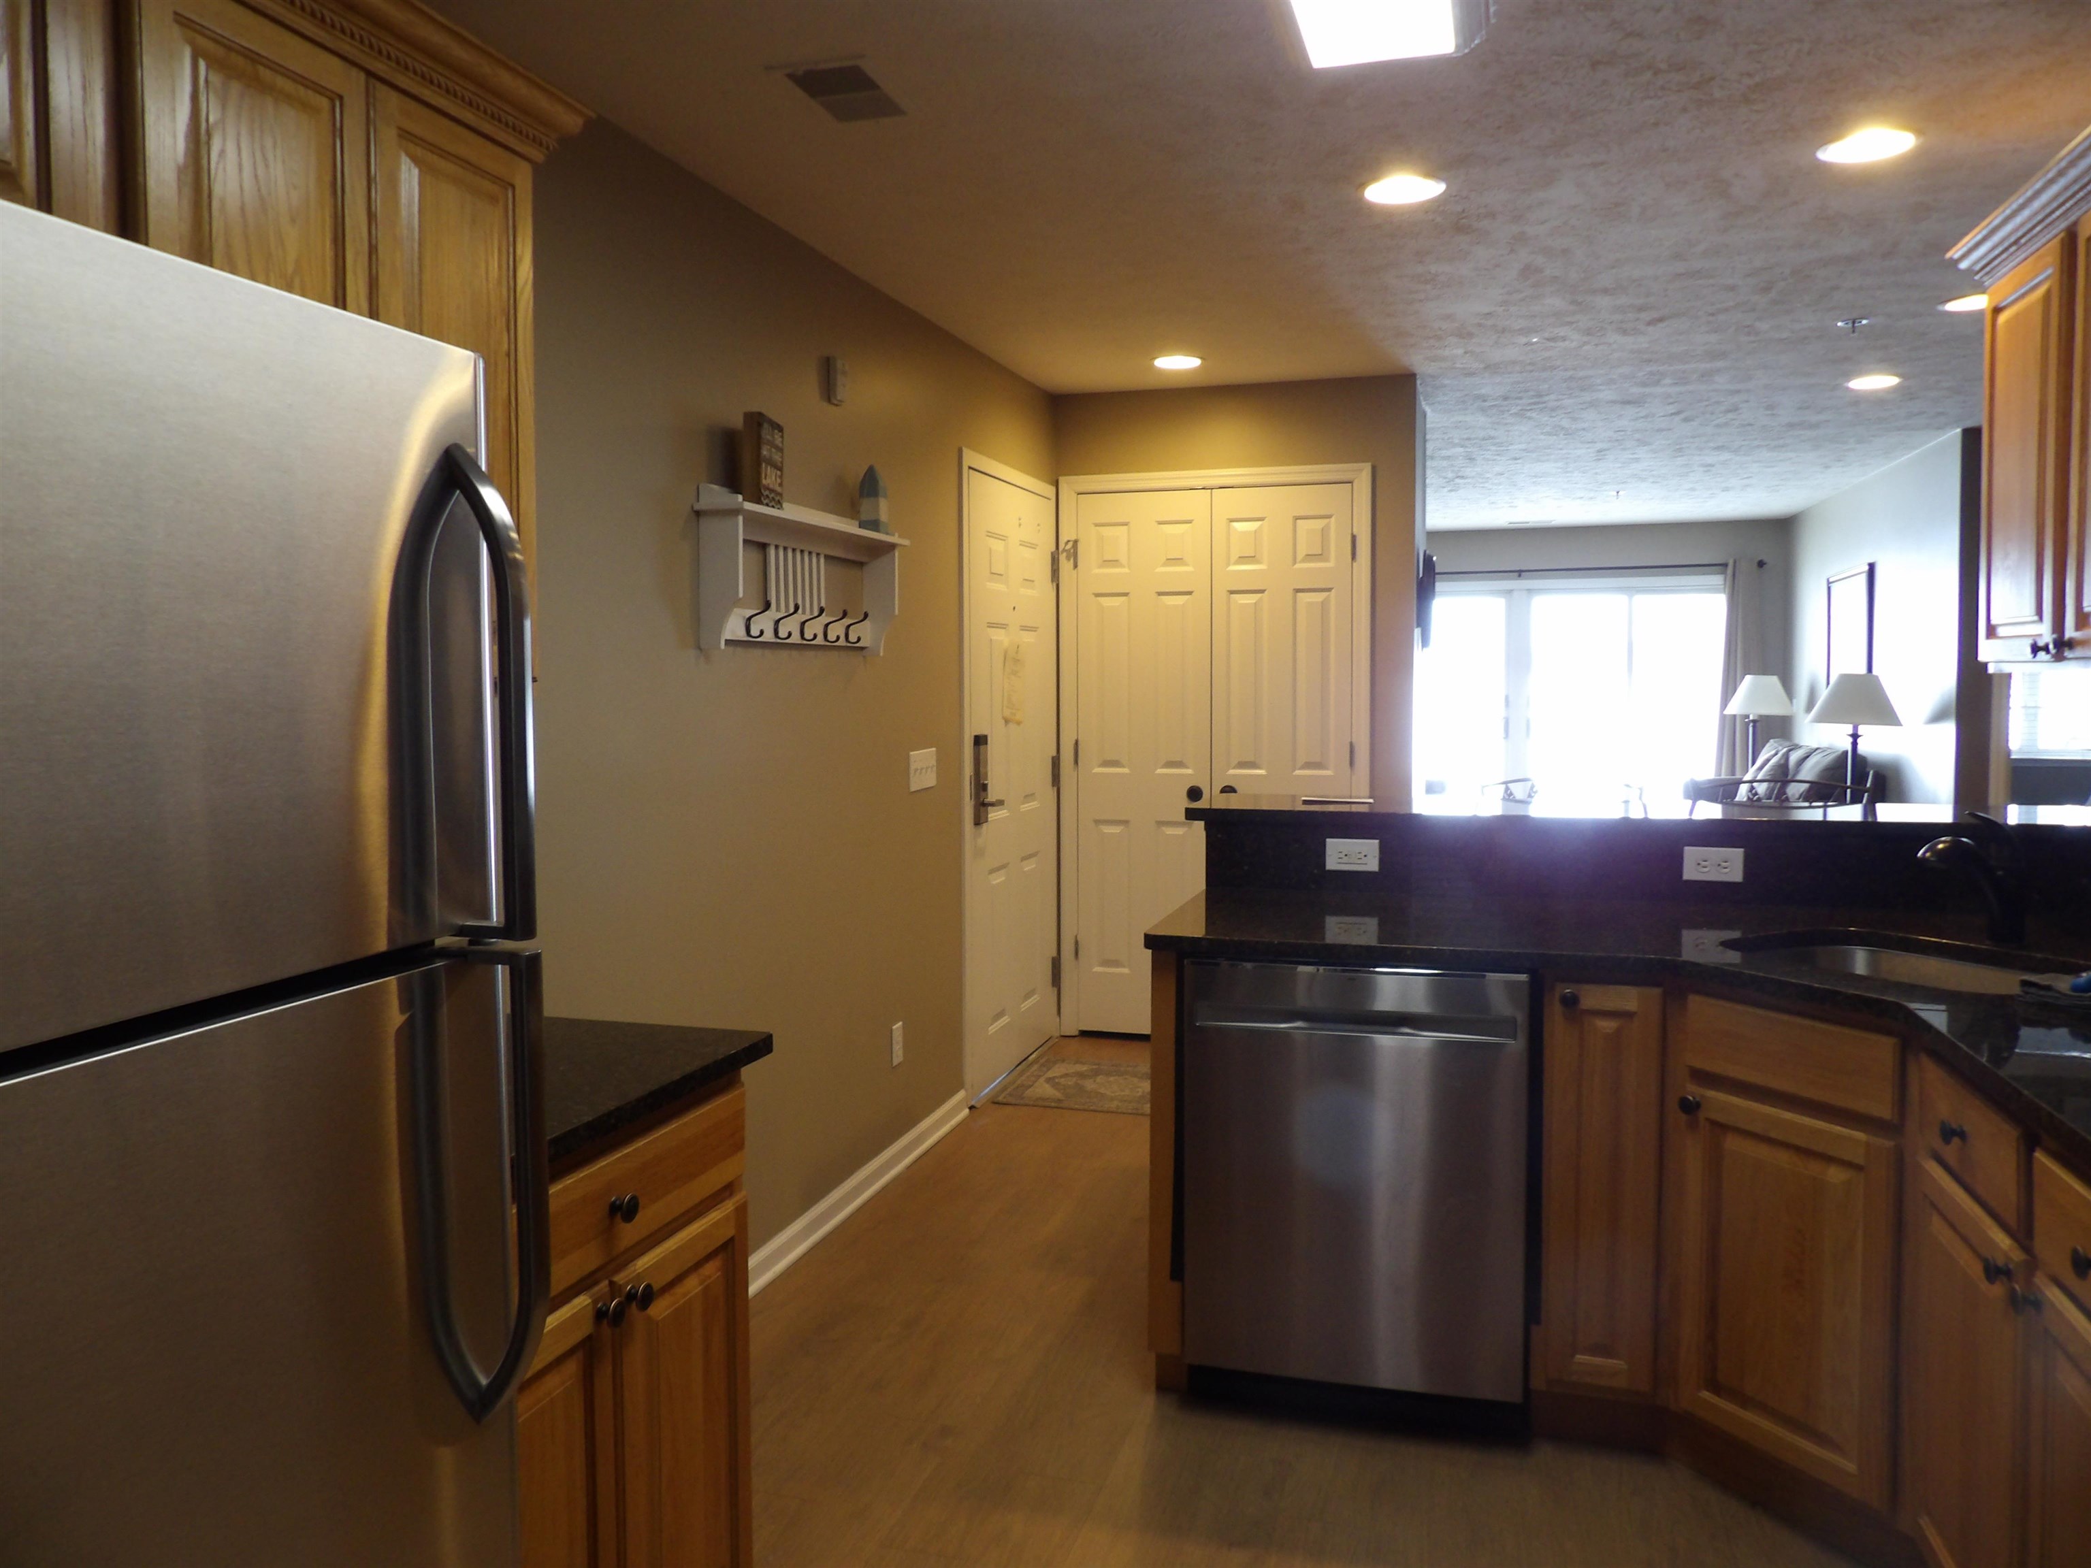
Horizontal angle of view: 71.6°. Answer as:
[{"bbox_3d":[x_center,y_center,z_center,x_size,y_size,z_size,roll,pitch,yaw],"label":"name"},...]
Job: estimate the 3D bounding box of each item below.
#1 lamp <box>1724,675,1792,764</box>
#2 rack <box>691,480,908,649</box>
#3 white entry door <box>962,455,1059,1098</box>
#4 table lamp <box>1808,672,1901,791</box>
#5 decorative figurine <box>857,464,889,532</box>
[{"bbox_3d":[4.380,-0.295,8.930,0.430,0.740,0.430,1,5,17],"label":"lamp"},{"bbox_3d":[-0.540,-0.481,3.418,0.120,0.343,0.900,1,5,17],"label":"rack"},{"bbox_3d":[-0.112,-0.017,5.074,0.050,2.040,0.930,1,5,17],"label":"white entry door"},{"bbox_3d":[3.654,-0.127,6.566,0.440,0.740,0.440,1,5,17],"label":"table lamp"},{"bbox_3d":[-0.442,-0.725,3.719,0.056,0.182,0.057,1,5,17],"label":"decorative figurine"}]

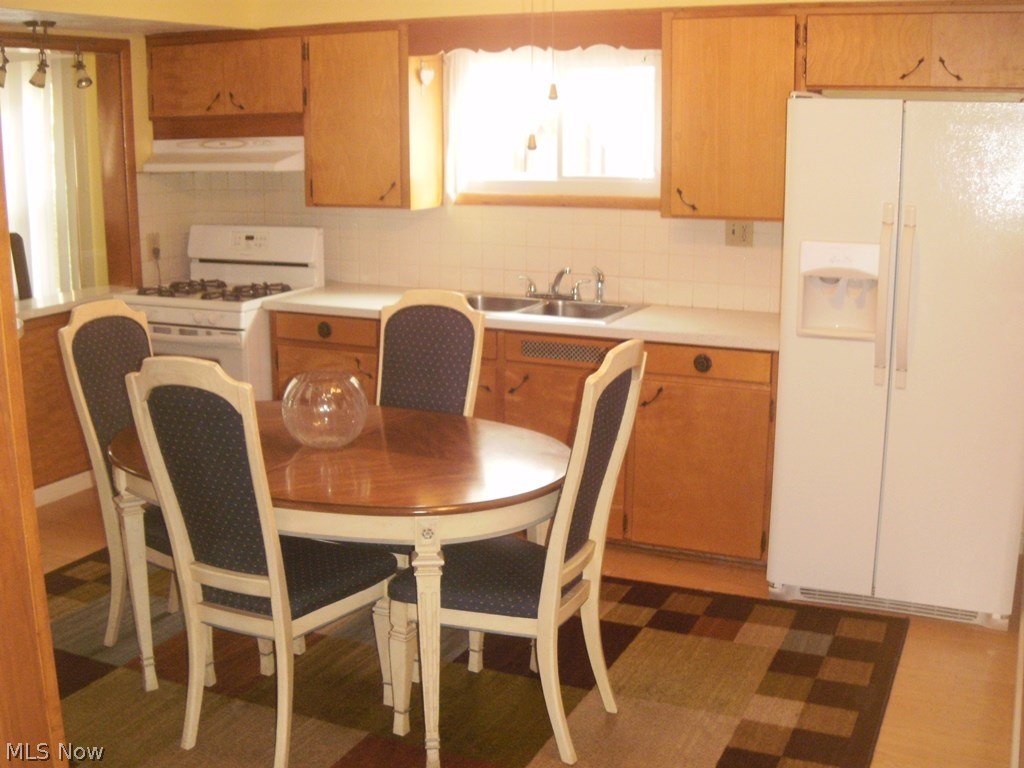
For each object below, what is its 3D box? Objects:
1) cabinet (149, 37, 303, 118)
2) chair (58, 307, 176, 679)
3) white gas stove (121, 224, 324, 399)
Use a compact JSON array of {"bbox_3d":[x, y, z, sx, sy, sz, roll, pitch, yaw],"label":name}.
[{"bbox_3d":[-1.266,-1.433,4.860,0.902,0.373,0.315,6,14,22],"label":"cabinet"},{"bbox_3d":[-1.029,0.302,3.216,0.605,1.107,0.474,6,14,22],"label":"chair"},{"bbox_3d":[-1.399,-0.150,4.992,0.776,1.179,0.685,6,14,22],"label":"white gas stove"}]

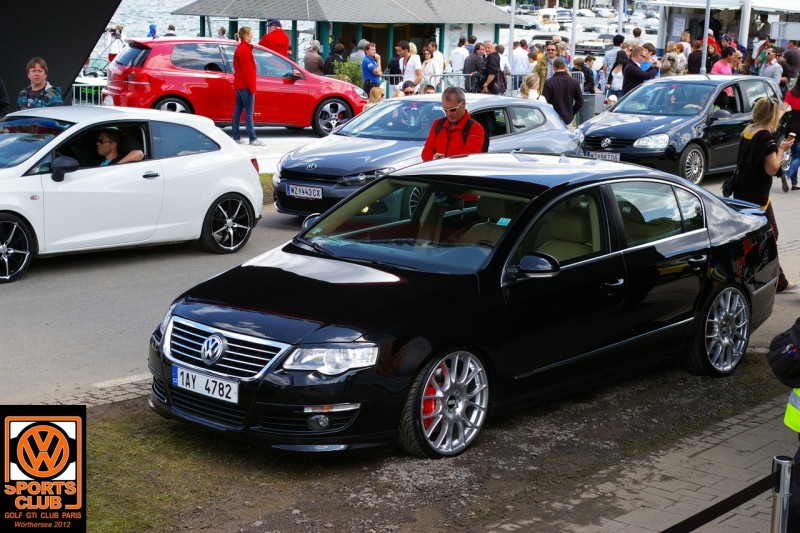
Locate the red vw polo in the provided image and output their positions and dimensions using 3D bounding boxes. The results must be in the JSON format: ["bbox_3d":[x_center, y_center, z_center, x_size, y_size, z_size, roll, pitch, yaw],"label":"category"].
[{"bbox_3d":[-2.490,-2.787,23.213,4.205,1.460,1.790,-3,11,-25],"label":"red vw polo"}]

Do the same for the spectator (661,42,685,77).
[{"bbox_3d":[5.160,-3.470,28.640,0.500,1.680,0.340,-5,11,-33],"label":"spectator"}]

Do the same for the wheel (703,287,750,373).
[{"bbox_3d":[2.051,0.397,9.699,0.230,0.546,0.546,9,12,42],"label":"wheel"}]

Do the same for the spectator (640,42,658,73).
[{"bbox_3d":[4.372,-3.087,26.341,0.340,1.700,0.480,-3,11,-25],"label":"spectator"}]

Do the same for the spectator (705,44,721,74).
[{"bbox_3d":[6.269,-3.651,30.139,0.470,1.670,0.310,4,10,17],"label":"spectator"}]

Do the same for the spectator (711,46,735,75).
[{"bbox_3d":[5.449,-2.854,25.340,0.360,1.750,0.500,-4,10,-25],"label":"spectator"}]

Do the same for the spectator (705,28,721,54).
[{"bbox_3d":[6.006,-3.762,29.160,0.520,1.760,0.350,2,10,0],"label":"spectator"}]

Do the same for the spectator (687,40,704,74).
[{"bbox_3d":[6.065,-3.760,30.639,0.500,1.740,0.340,2,9,9],"label":"spectator"}]

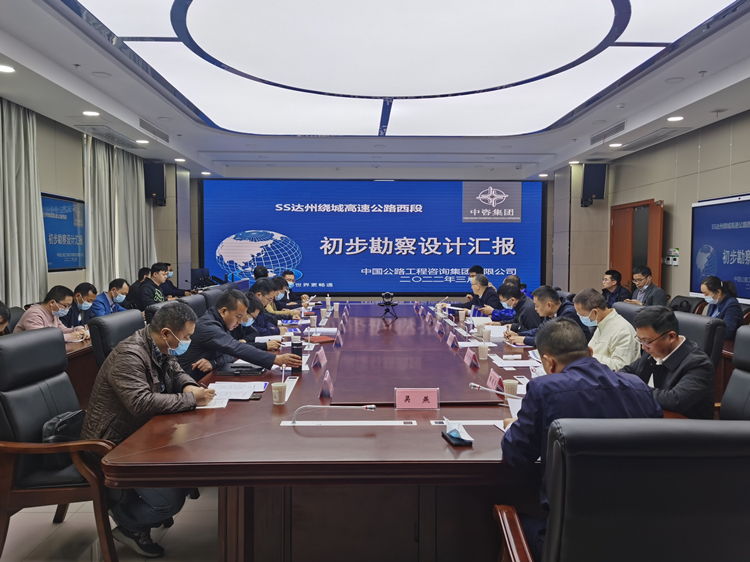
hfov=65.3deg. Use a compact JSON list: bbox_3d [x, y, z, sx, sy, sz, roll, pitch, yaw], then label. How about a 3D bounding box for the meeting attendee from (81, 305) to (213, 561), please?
[{"bbox_3d":[-1.087,0.725,2.808,0.660,1.250,0.540,0,3,5],"label":"meeting attendee"}]

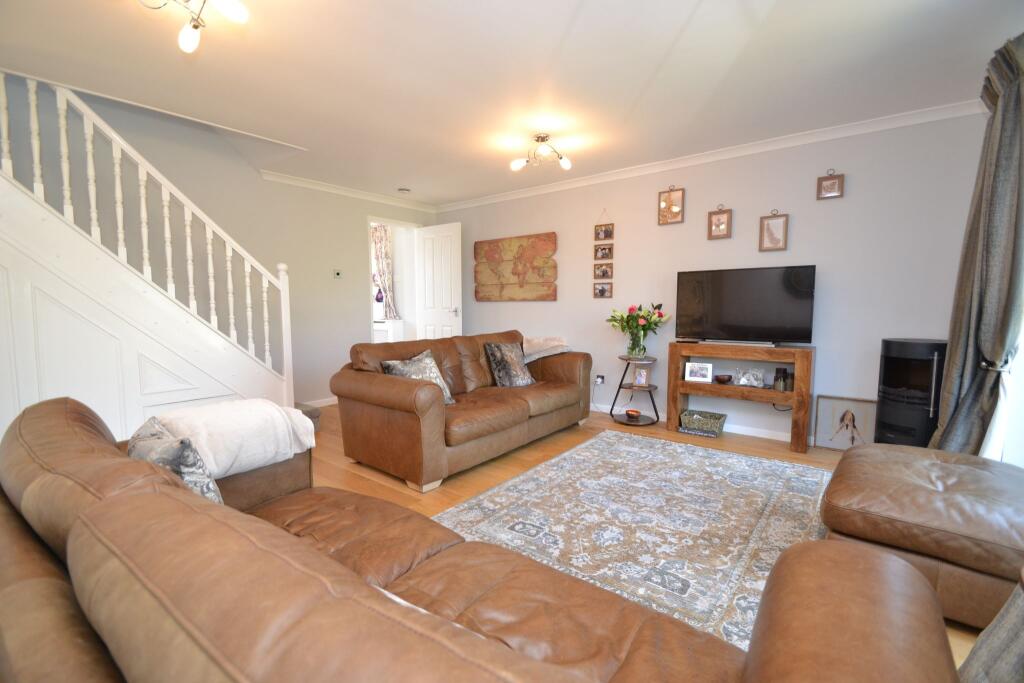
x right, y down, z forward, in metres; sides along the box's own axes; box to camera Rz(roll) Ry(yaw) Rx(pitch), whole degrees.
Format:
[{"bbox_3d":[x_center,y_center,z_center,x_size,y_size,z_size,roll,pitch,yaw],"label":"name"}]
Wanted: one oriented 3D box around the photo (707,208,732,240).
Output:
[{"bbox_3d":[1.707,-0.955,3.505,0.181,0.224,0.020,4,7,37],"label":"photo"}]

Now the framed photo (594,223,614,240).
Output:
[{"bbox_3d":[0.887,-1.053,4.112,0.195,0.141,0.020,4,7,37],"label":"framed photo"}]

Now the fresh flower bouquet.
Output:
[{"bbox_3d":[1.115,-0.102,3.804,0.530,0.490,0.420,4,7,38],"label":"fresh flower bouquet"}]

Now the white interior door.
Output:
[{"bbox_3d":[-0.880,-0.392,5.209,0.682,2.004,0.040,3,6,31],"label":"white interior door"}]

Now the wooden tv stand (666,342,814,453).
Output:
[{"bbox_3d":[1.798,0.412,3.432,0.993,0.753,0.250,4,7,37],"label":"wooden tv stand"}]

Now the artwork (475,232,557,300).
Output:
[{"bbox_3d":[0.010,-0.804,4.790,1.130,0.707,0.030,4,7,37],"label":"artwork"}]

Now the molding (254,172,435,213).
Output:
[{"bbox_3d":[-1.607,-1.592,4.654,0.070,0.070,2.051,4,6,37],"label":"molding"}]

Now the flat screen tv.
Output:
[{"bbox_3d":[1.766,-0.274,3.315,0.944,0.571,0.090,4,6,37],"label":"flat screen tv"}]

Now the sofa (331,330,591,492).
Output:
[{"bbox_3d":[-0.243,0.372,3.538,0.952,0.827,2.145,4,7,38],"label":"sofa"}]

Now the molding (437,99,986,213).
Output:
[{"bbox_3d":[0.893,-1.542,3.966,4.839,0.070,0.070,4,6,37],"label":"molding"}]

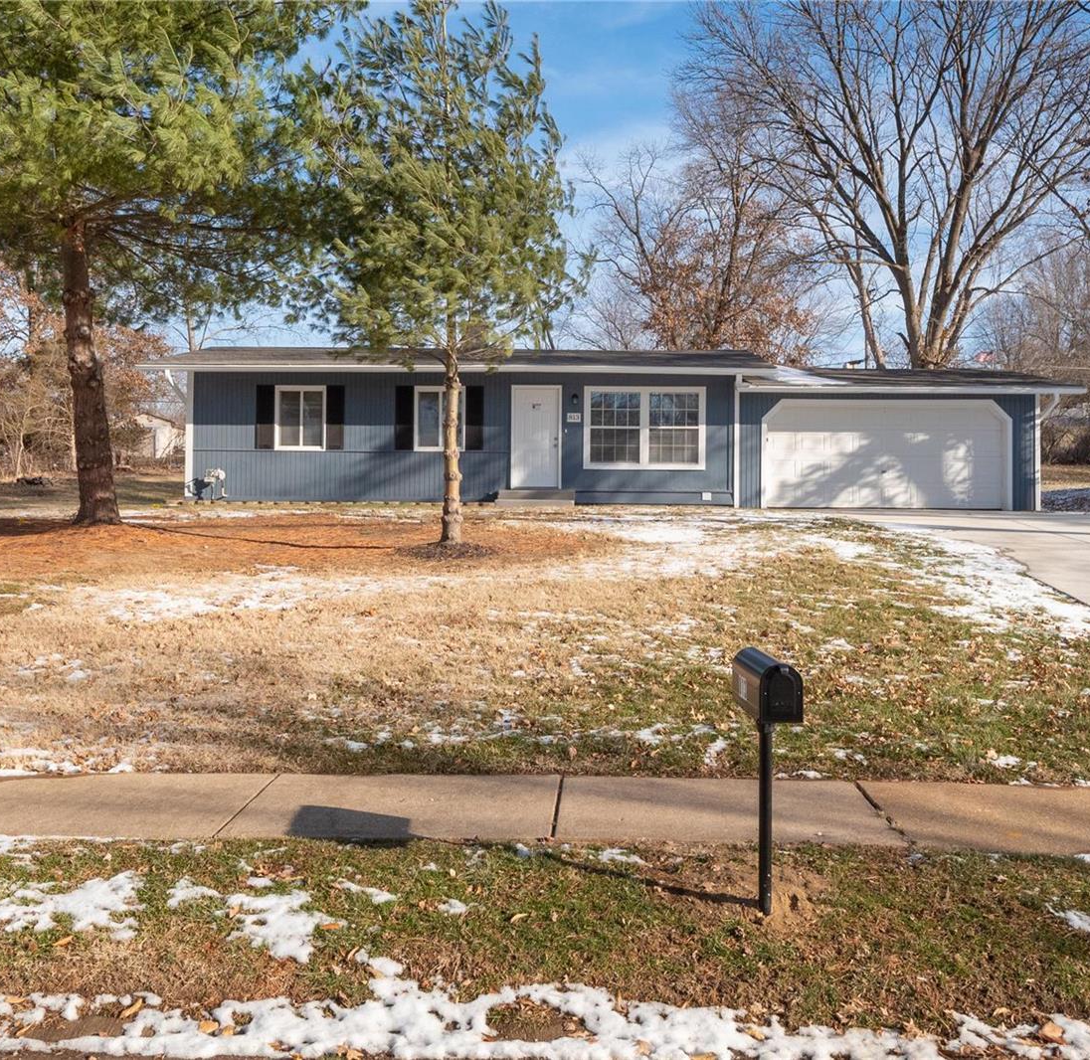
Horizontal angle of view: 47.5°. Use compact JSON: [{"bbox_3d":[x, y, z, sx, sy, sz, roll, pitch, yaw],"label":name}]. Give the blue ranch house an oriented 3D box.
[{"bbox_3d":[1.412,-2.493,29.903,19.268,3.794,9.500,0,1,2],"label":"blue ranch house"}]

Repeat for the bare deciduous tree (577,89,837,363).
[{"bbox_3d":[6.077,-8.772,45.820,9.600,14.962,9.200,0,1,0],"label":"bare deciduous tree"}]

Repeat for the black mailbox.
[{"bbox_3d":[0.925,0.642,5.150,0.168,0.228,0.520,0,1,-4],"label":"black mailbox"}]

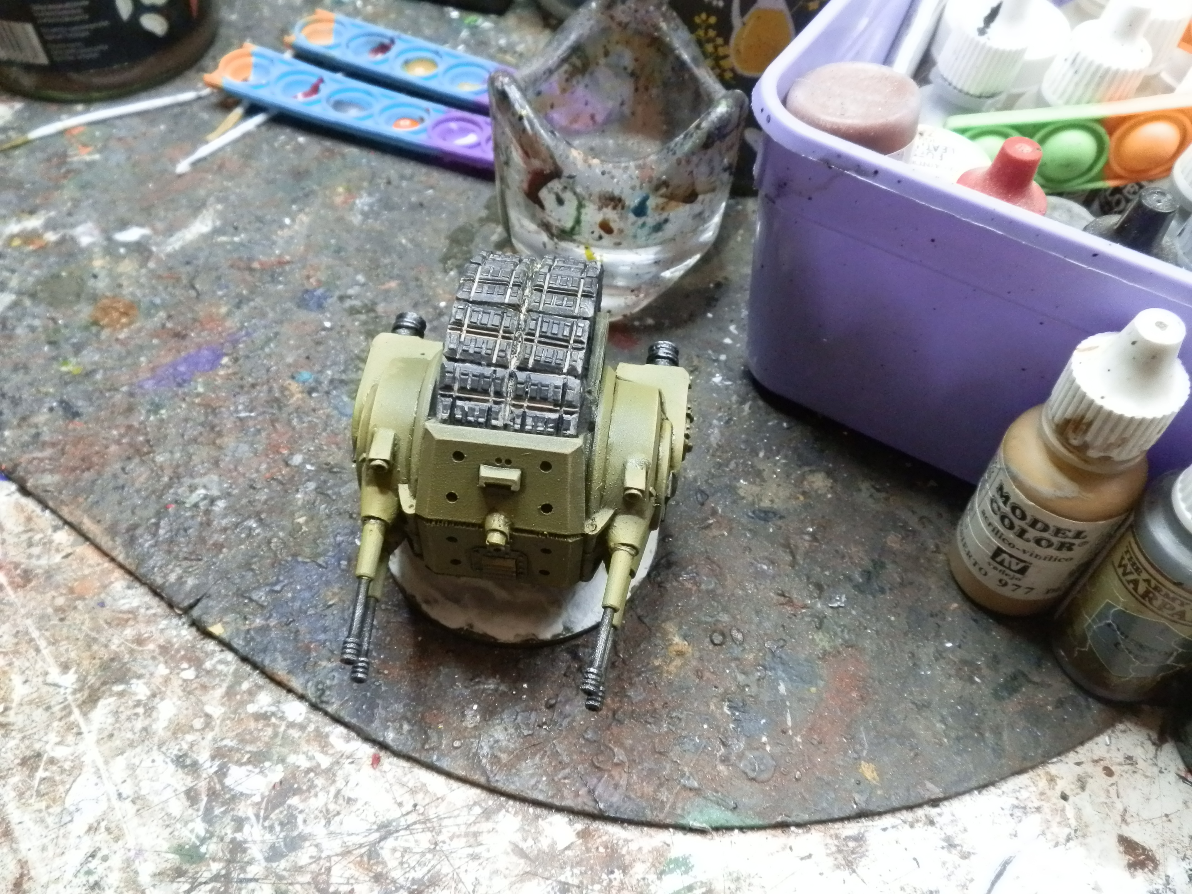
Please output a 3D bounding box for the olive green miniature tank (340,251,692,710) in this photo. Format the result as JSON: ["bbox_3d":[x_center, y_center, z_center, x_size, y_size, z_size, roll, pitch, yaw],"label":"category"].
[{"bbox_3d":[-0.016,0.003,0.199,0.070,0.064,0.096,7,55,7],"label":"olive green miniature tank"}]

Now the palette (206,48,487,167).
[{"bbox_3d":[-0.072,-0.108,0.316,0.123,0.008,0.022,21,58,17],"label":"palette"}]

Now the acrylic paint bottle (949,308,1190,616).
[{"bbox_3d":[0.091,0.004,0.185,0.024,0.079,0.024,-1,54,1],"label":"acrylic paint bottle"}]

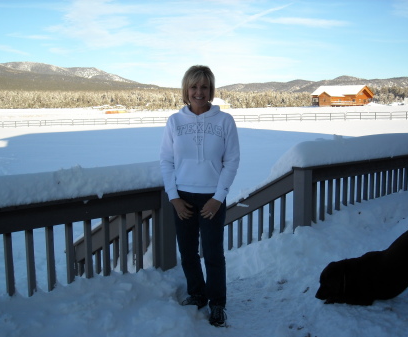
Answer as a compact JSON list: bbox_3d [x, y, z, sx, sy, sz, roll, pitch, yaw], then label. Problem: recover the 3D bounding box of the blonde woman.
[{"bbox_3d":[-0.025,0.172,3.700,0.520,1.660,0.400,-1,7,2],"label":"blonde woman"}]

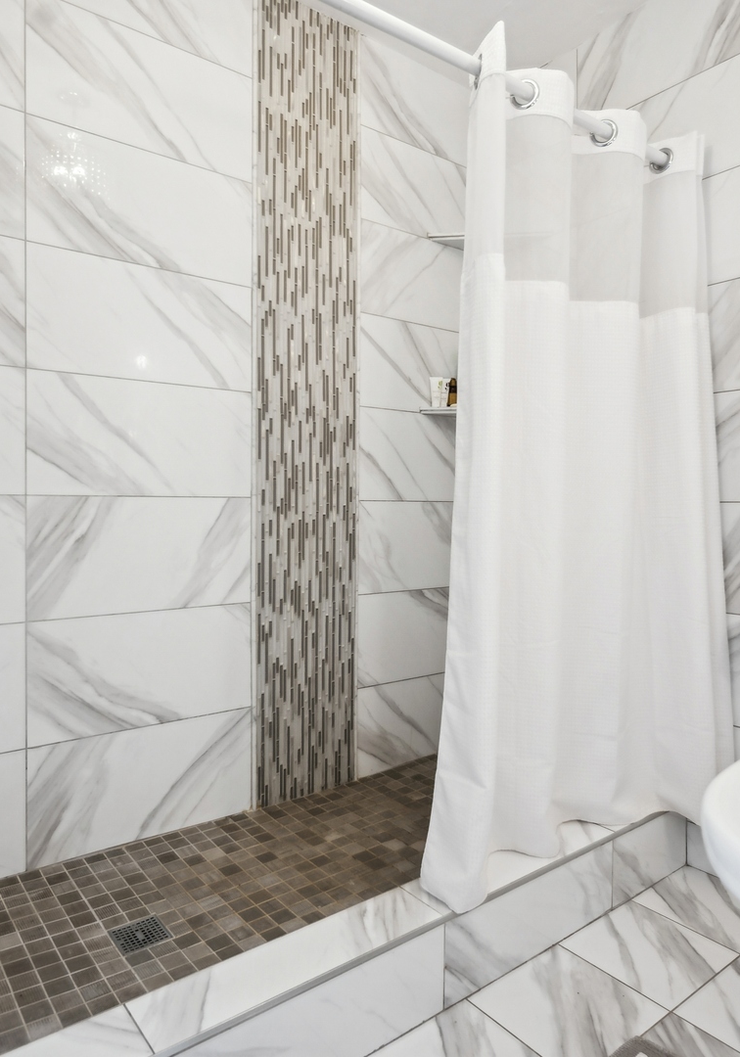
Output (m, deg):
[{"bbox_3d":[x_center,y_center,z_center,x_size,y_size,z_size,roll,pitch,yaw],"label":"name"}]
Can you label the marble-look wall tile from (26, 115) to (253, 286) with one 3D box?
[{"bbox_3d":[-0.600,-0.866,1.799,0.606,0.311,0.012,-1,1,-35],"label":"marble-look wall tile"}]

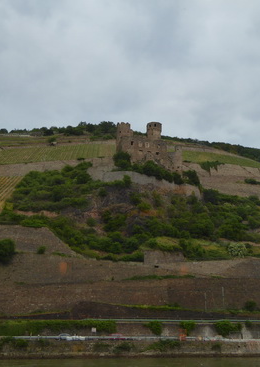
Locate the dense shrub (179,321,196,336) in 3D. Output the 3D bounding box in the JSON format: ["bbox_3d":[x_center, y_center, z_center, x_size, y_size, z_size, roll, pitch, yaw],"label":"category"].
[{"bbox_3d":[17.260,43.550,140.450,4.500,4.300,3.000,0,-19,0],"label":"dense shrub"}]

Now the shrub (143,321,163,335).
[{"bbox_3d":[6.980,43.060,139.560,5.770,3.920,3.000,0,-19,0],"label":"shrub"}]

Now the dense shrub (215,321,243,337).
[{"bbox_3d":[29.660,44.220,142.340,8.100,4.500,3.300,0,-19,0],"label":"dense shrub"}]

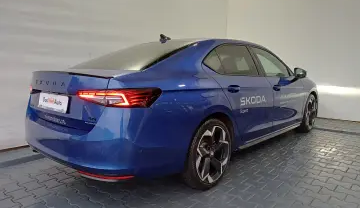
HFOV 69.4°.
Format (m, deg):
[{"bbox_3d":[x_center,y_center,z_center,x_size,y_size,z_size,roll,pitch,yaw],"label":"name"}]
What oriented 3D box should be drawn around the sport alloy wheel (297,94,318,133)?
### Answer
[{"bbox_3d":[2.156,0.159,4.506,0.235,0.668,0.668,8,11,42],"label":"sport alloy wheel"}]

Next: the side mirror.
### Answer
[{"bbox_3d":[1.657,-0.432,3.623,0.190,0.135,0.140,8,11,42],"label":"side mirror"}]

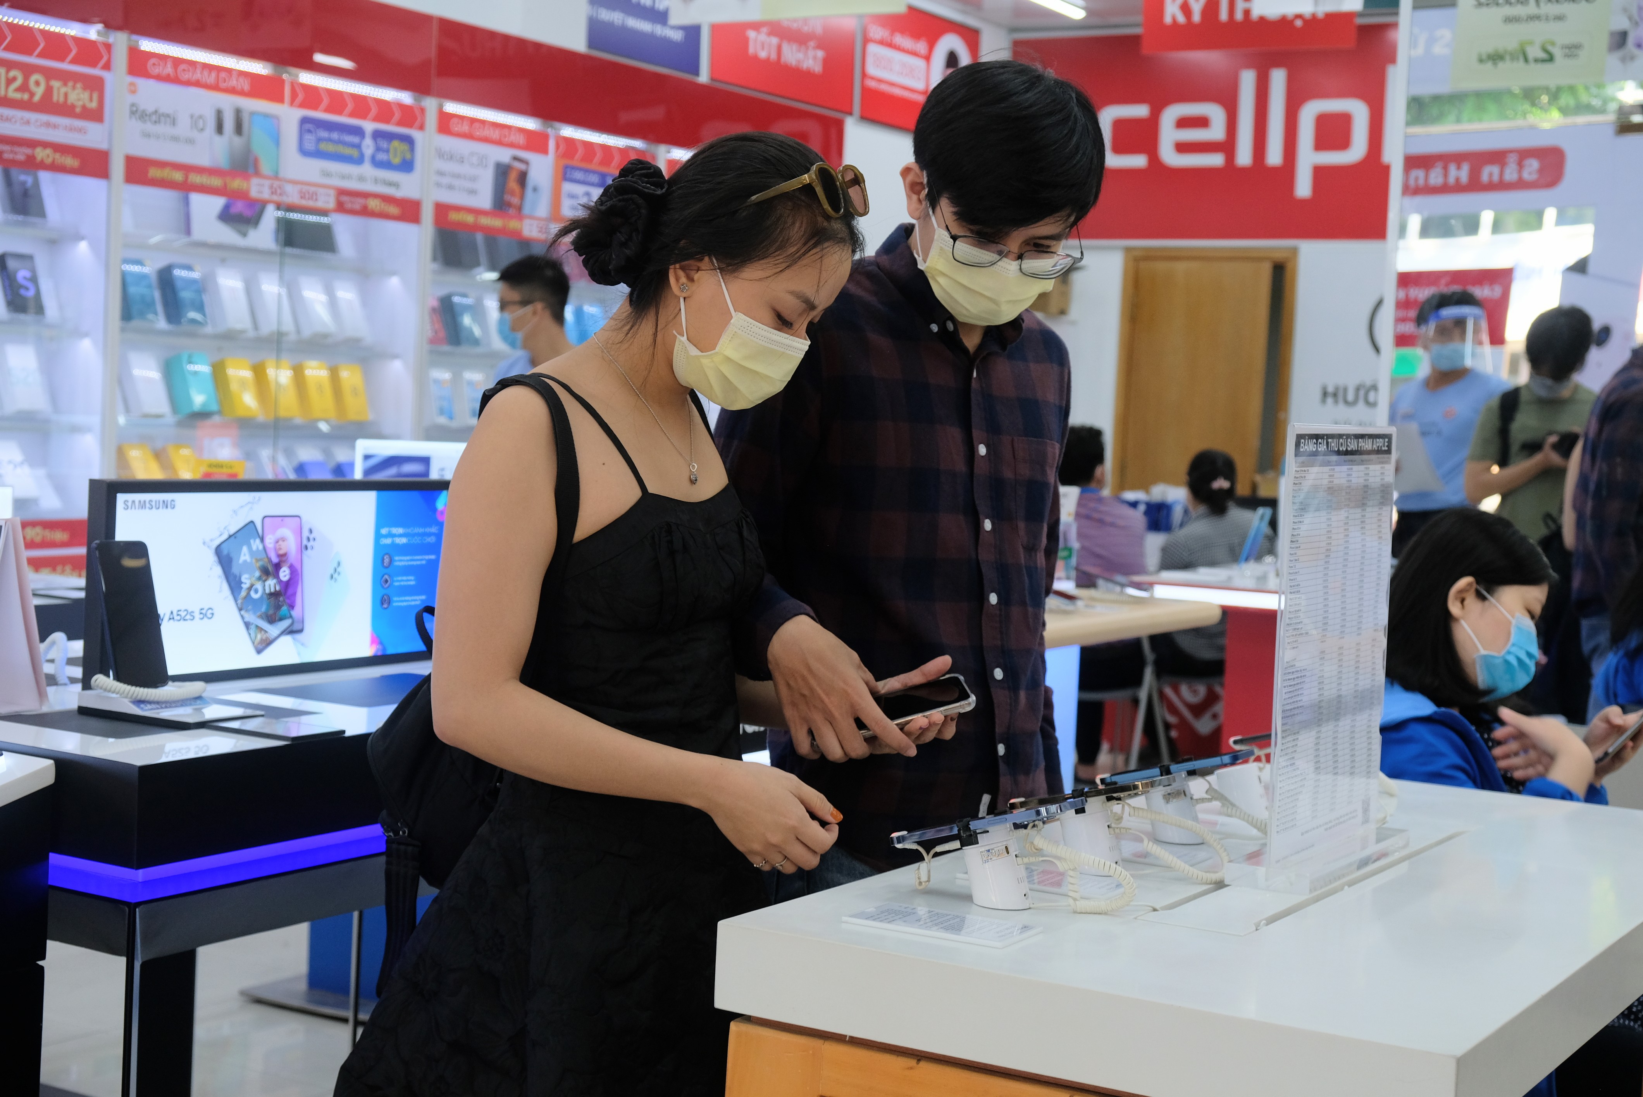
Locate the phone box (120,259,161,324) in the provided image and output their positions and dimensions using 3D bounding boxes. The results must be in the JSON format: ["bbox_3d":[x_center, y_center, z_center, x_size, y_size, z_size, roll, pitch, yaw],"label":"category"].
[{"bbox_3d":[-1.810,-0.675,5.880,0.060,0.172,0.092,-20,-10,33],"label":"phone box"}]

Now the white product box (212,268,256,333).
[{"bbox_3d":[-1.617,-0.682,6.162,0.060,0.172,0.092,-20,-10,33],"label":"white product box"}]

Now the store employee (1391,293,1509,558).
[{"bbox_3d":[1.767,0.127,6.446,0.500,1.720,0.360,4,4,33],"label":"store employee"}]

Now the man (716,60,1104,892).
[{"bbox_3d":[0.066,0.337,2.325,0.500,1.670,0.410,0,4,-41],"label":"man"}]

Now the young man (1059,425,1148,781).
[{"bbox_3d":[0.939,0.251,7.763,0.460,1.310,0.720,3,3,22],"label":"young man"}]

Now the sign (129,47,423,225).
[{"bbox_3d":[-1.479,-1.123,6.173,0.030,0.346,1.070,4,4,34],"label":"sign"}]

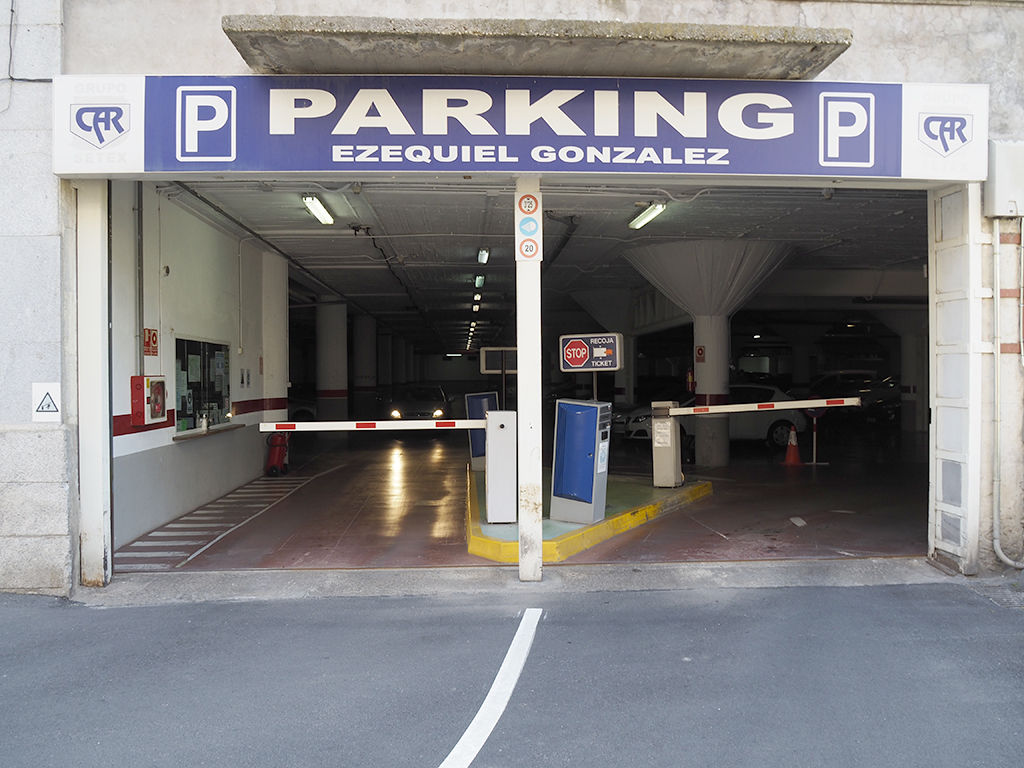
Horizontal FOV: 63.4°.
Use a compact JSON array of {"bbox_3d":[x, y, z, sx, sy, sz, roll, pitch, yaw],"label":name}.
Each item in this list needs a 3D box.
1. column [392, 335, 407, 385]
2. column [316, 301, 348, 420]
[{"bbox_3d":[-5.824,-0.587,42.500,0.740,3.700,0.740,0,1,-3],"label":"column"},{"bbox_3d":[-4.710,-0.423,21.700,0.820,3.750,0.820,0,1,-3],"label":"column"}]

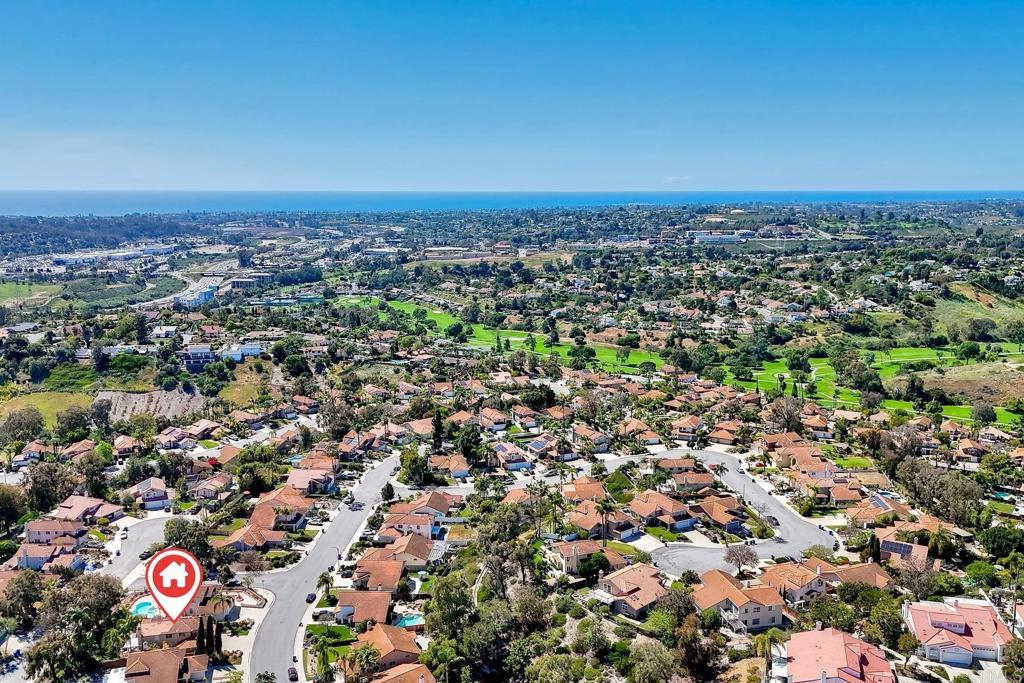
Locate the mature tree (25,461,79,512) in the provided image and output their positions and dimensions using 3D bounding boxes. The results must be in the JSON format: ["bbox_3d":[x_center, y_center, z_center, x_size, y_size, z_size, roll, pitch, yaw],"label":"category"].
[{"bbox_3d":[-170.370,53.650,273.630,18.380,19.060,15.620,-8,14,-33],"label":"mature tree"}]

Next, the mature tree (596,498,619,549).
[{"bbox_3d":[29.500,56.220,228.470,6.590,16.440,5.600,2,12,8],"label":"mature tree"}]

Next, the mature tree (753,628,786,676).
[{"bbox_3d":[45.270,55.340,130.300,5.140,9.920,4.880,0,12,0],"label":"mature tree"}]

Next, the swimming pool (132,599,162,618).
[{"bbox_3d":[-106.240,77.390,214.390,8.600,1.300,7.800,-6,13,-28],"label":"swimming pool"}]

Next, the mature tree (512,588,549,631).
[{"bbox_3d":[4.500,61.900,170.880,8.770,10.330,8.330,0,12,0],"label":"mature tree"}]

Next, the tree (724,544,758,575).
[{"bbox_3d":[53.800,51.410,173.670,7.630,6.700,7.240,0,12,0],"label":"tree"}]

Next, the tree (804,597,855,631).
[{"bbox_3d":[63.500,55.130,148.090,9.210,6.990,8.750,0,12,0],"label":"tree"}]

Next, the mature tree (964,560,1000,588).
[{"bbox_3d":[103.900,51.550,163.840,6.190,5.490,5.880,0,12,0],"label":"mature tree"}]

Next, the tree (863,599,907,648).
[{"bbox_3d":[83.230,62.790,165.260,9.040,11.490,8.140,7,13,29],"label":"tree"}]

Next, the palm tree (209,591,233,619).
[{"bbox_3d":[-82.130,74.380,208.380,6.760,9.150,6.420,-5,13,-23],"label":"palm tree"}]

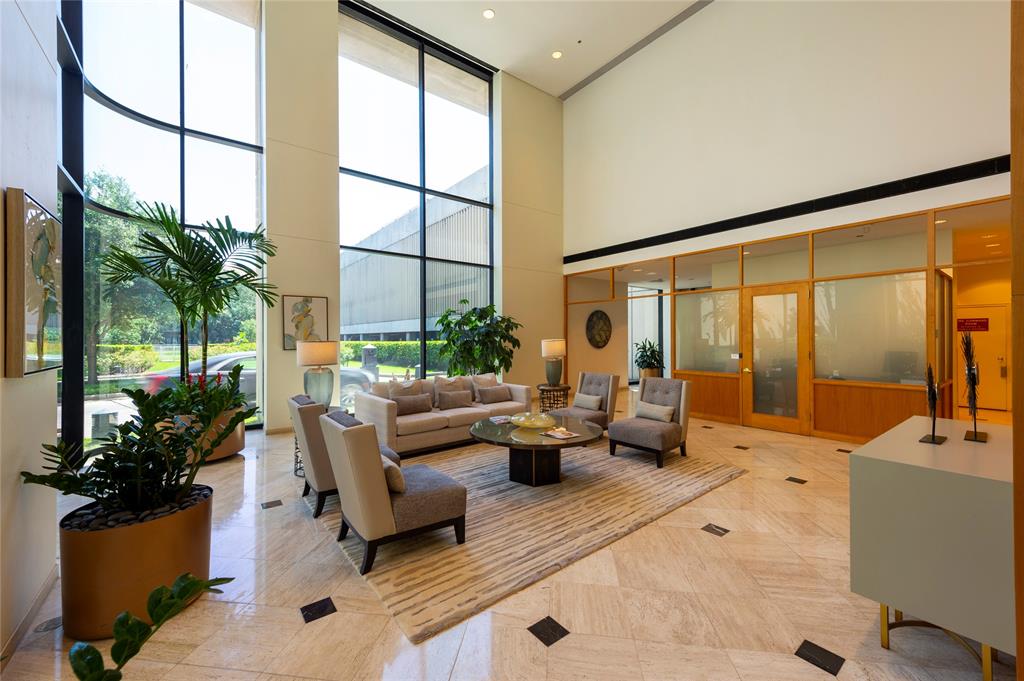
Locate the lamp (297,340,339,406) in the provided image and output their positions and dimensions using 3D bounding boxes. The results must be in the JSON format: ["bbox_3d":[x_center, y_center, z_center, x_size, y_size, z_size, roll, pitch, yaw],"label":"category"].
[{"bbox_3d":[-2.115,0.379,4.332,0.398,0.771,0.398,0,0,-38],"label":"lamp"}]

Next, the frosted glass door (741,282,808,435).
[{"bbox_3d":[4.108,0.266,6.213,0.055,2.294,0.920,0,0,-38],"label":"frosted glass door"}]

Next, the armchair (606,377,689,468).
[{"bbox_3d":[1.716,0.949,4.869,0.790,0.910,0.660,0,0,-41],"label":"armchair"}]

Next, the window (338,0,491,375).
[{"bbox_3d":[-1.778,-2.281,7.957,3.422,7.370,0.120,0,0,-38],"label":"window"}]

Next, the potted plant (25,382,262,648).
[{"bbox_3d":[-1.989,0.797,2.160,0.900,1.250,0.920,0,0,-39],"label":"potted plant"}]

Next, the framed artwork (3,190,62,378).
[{"bbox_3d":[-2.415,-0.258,2.029,0.060,0.830,0.680,0,0,-39],"label":"framed artwork"}]

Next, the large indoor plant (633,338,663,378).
[{"bbox_3d":[3.953,0.653,11.403,0.800,1.420,0.800,0,0,-39],"label":"large indoor plant"}]

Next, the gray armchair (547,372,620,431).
[{"bbox_3d":[1.017,0.945,5.665,0.816,0.902,0.639,0,0,-38],"label":"gray armchair"}]

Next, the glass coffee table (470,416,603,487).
[{"bbox_3d":[0.255,1.159,4.114,1.370,0.500,1.370,0,0,0],"label":"glass coffee table"}]

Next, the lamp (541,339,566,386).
[{"bbox_3d":[0.687,0.358,6.533,0.398,0.767,0.398,0,0,0],"label":"lamp"}]

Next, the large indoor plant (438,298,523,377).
[{"bbox_3d":[-0.625,0.305,7.669,1.349,2.187,1.349,0,0,-38],"label":"large indoor plant"}]

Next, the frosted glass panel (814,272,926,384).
[{"bbox_3d":[4.669,-0.131,5.254,0.040,1.410,1.118,0,0,-38],"label":"frosted glass panel"}]

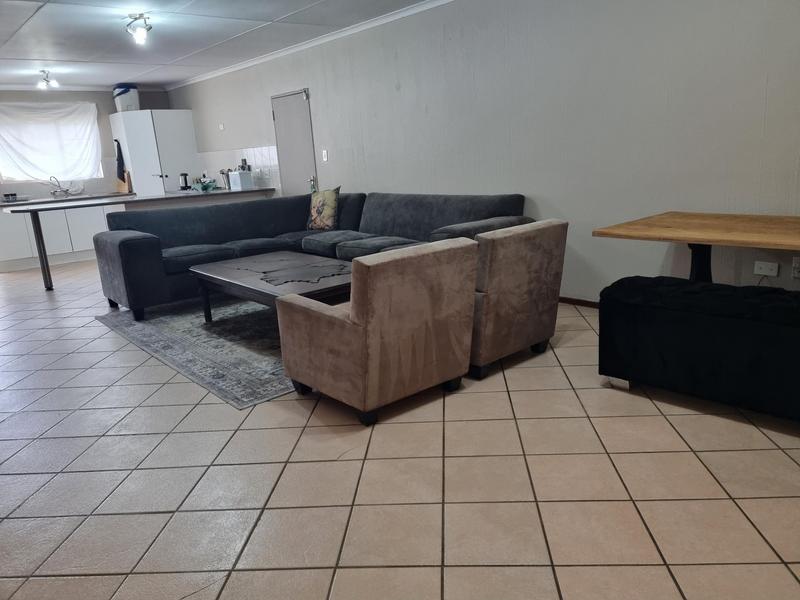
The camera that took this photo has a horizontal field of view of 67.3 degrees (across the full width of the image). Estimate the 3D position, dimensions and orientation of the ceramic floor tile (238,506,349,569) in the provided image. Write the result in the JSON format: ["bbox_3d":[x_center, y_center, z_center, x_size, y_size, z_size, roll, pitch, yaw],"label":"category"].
[{"bbox_3d":[-0.366,0.846,2.141,0.343,0.010,0.343,-3,14,5],"label":"ceramic floor tile"}]

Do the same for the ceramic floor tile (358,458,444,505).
[{"bbox_3d":[0.003,0.720,2.365,0.331,0.010,0.331,-3,14,5],"label":"ceramic floor tile"}]

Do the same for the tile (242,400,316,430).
[{"bbox_3d":[-0.619,0.592,3.076,0.331,0.010,0.331,-3,14,5],"label":"tile"}]

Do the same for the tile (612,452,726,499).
[{"bbox_3d":[1.022,0.674,2.312,0.331,0.010,0.331,-3,14,5],"label":"tile"}]

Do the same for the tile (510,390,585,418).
[{"bbox_3d":[0.722,0.517,2.957,0.331,0.010,0.331,-3,14,5],"label":"tile"}]

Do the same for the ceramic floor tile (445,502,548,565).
[{"bbox_3d":[0.319,0.795,2.041,0.331,0.010,0.331,-3,14,5],"label":"ceramic floor tile"}]

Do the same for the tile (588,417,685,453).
[{"bbox_3d":[1.066,0.600,2.688,0.343,0.010,0.343,-3,14,5],"label":"tile"}]

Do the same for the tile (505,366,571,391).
[{"bbox_3d":[0.771,0.447,3.395,0.343,0.010,0.343,-3,14,5],"label":"tile"}]

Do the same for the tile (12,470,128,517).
[{"bbox_3d":[-1.380,0.820,2.555,0.343,0.010,0.343,-3,14,5],"label":"tile"}]

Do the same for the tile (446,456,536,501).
[{"bbox_3d":[0.350,0.722,2.419,0.343,0.010,0.343,-3,14,5],"label":"tile"}]

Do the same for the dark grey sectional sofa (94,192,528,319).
[{"bbox_3d":[-0.880,-0.370,5.183,2.416,0.883,3.421,-16,18,-38],"label":"dark grey sectional sofa"}]

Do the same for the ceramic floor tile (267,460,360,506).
[{"bbox_3d":[-0.336,0.747,2.429,0.331,0.010,0.331,-3,14,5],"label":"ceramic floor tile"}]

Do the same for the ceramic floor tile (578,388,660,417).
[{"bbox_3d":[1.090,0.514,3.025,0.343,0.010,0.343,-3,14,5],"label":"ceramic floor tile"}]

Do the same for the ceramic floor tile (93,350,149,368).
[{"bbox_3d":[-1.887,0.418,4.172,0.331,0.010,0.331,-3,14,5],"label":"ceramic floor tile"}]

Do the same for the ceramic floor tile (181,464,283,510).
[{"bbox_3d":[-0.675,0.765,2.458,0.331,0.010,0.331,-3,14,5],"label":"ceramic floor tile"}]

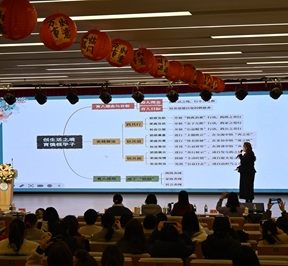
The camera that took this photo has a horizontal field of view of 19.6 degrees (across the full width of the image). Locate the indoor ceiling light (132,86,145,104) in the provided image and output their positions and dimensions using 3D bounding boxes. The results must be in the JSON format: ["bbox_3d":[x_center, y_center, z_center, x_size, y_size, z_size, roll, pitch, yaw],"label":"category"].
[{"bbox_3d":[-0.139,-0.991,21.773,0.290,0.430,0.320,-1,1,13],"label":"indoor ceiling light"}]

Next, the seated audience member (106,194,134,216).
[{"bbox_3d":[-0.373,1.659,14.153,0.500,1.280,0.750,-1,0,11],"label":"seated audience member"}]

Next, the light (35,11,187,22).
[{"bbox_3d":[-0.425,-1.143,8.107,1.800,0.060,0.250,-1,1,13],"label":"light"}]

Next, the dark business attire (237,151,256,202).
[{"bbox_3d":[2.835,1.182,22.939,0.520,1.370,0.460,-1,1,13],"label":"dark business attire"}]

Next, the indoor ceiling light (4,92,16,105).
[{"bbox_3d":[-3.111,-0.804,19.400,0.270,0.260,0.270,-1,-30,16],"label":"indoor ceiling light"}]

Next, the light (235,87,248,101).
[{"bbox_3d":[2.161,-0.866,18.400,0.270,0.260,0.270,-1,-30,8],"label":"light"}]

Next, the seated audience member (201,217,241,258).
[{"bbox_3d":[0.919,1.621,9.707,0.520,1.320,0.750,-1,0,11],"label":"seated audience member"}]

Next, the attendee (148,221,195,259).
[{"bbox_3d":[0.359,1.663,9.821,0.550,1.300,0.750,-1,0,11],"label":"attendee"}]

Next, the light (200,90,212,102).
[{"bbox_3d":[1.609,-1.009,21.370,0.290,0.430,0.320,-1,1,13],"label":"light"}]

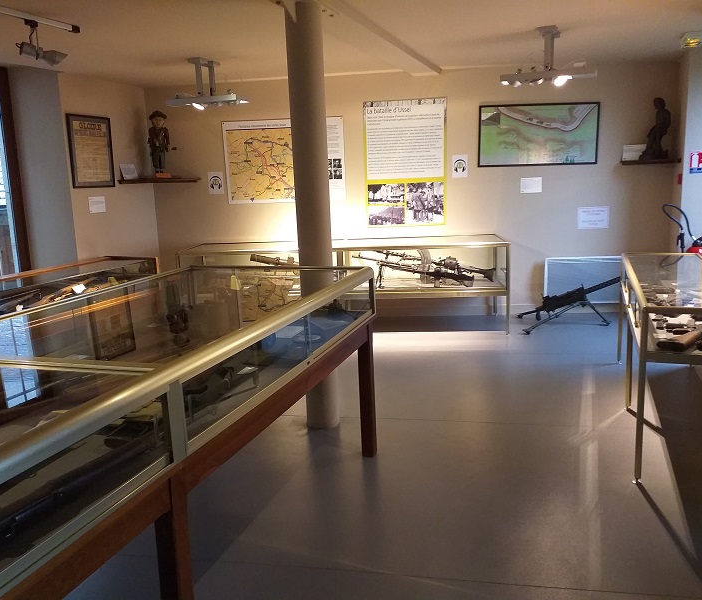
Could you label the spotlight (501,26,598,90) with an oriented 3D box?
[{"bbox_3d":[1.490,-1.814,4.737,0.700,0.420,0.320,2,10,21],"label":"spotlight"}]

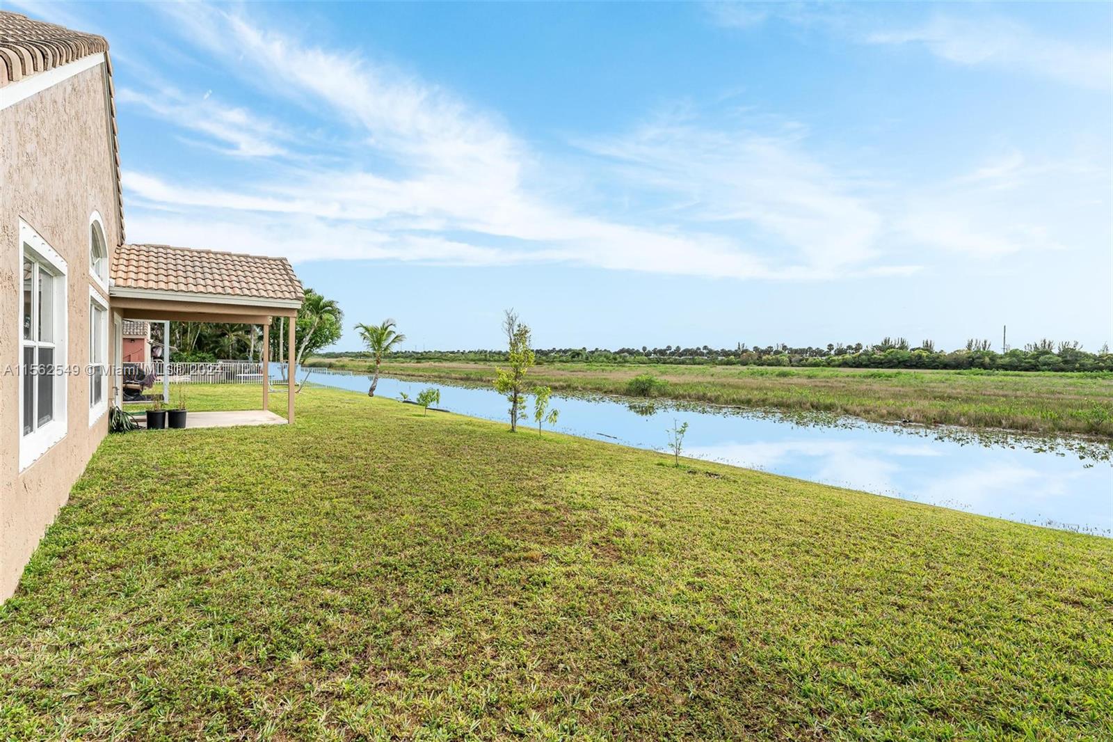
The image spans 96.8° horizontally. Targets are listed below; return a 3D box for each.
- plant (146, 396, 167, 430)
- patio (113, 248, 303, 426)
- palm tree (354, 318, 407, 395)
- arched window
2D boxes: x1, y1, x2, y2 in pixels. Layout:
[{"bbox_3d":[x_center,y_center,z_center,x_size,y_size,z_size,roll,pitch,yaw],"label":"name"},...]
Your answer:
[{"bbox_3d":[-8.239,0.841,10.197,0.336,0.701,0.336,0,1,-38],"label":"plant"},{"bbox_3d":[-8.285,-0.856,11.802,3.292,4.044,4.292,0,1,-38],"label":"patio"},{"bbox_3d":[-8.306,-0.634,23.336,2.336,3.647,2.336,0,1,-38],"label":"palm tree"},{"bbox_3d":[-7.302,-1.909,7.877,0.117,1.134,2.978,0,1,-38],"label":"arched window"}]

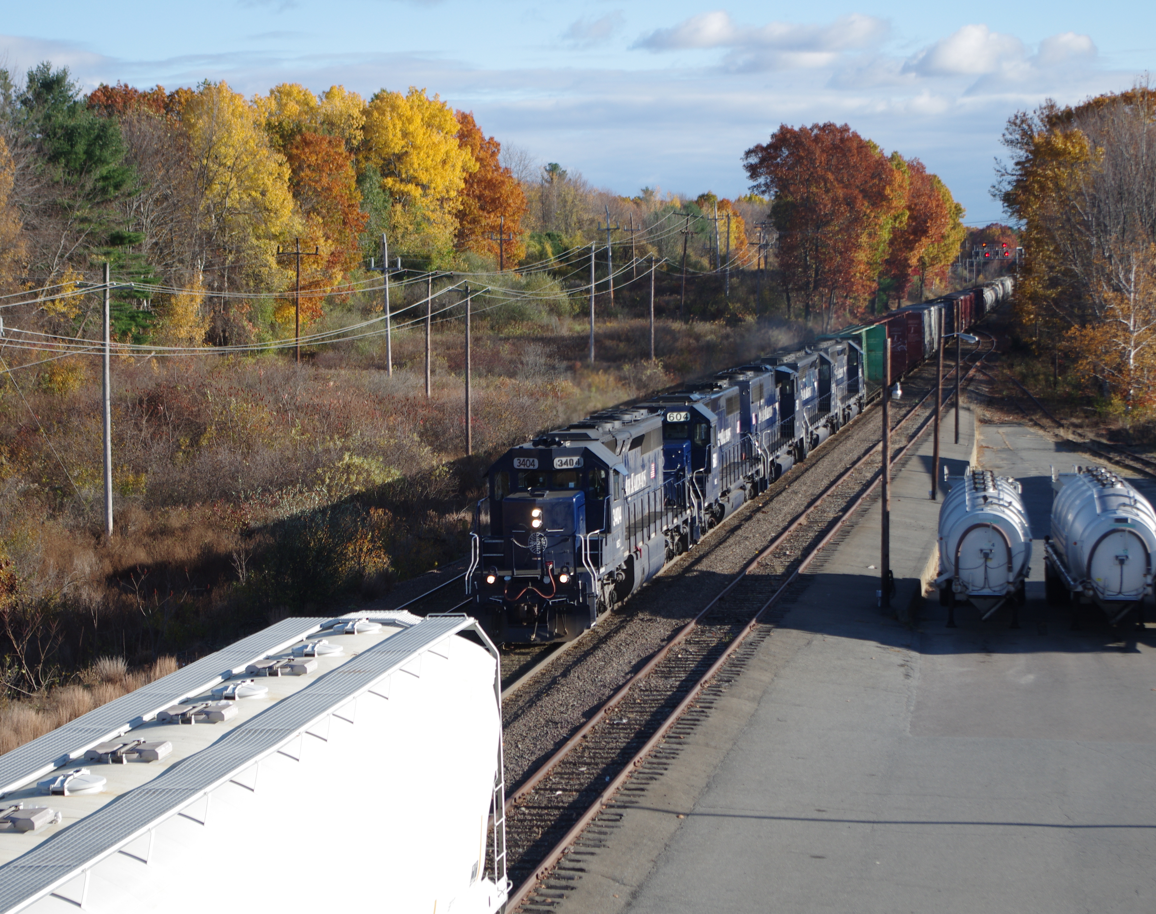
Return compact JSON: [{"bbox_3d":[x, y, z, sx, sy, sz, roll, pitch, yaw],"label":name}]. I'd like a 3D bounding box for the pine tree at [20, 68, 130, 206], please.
[{"bbox_3d":[-35.267,-16.950,202.318,8.000,21.500,8.000,0,4,0],"label":"pine tree"}]

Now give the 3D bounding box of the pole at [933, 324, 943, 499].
[{"bbox_3d":[14.006,-1.911,111.625,0.280,7.200,0.280,2,4,9],"label":"pole"}]

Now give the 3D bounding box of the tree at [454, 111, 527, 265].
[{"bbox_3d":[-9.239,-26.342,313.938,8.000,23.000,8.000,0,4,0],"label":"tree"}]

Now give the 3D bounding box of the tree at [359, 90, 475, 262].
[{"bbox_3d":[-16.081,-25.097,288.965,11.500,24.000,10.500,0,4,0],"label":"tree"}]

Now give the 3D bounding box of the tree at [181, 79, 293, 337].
[{"bbox_3d":[-27.820,-19.825,234.204,9.400,21.690,8.500,1,4,10],"label":"tree"}]

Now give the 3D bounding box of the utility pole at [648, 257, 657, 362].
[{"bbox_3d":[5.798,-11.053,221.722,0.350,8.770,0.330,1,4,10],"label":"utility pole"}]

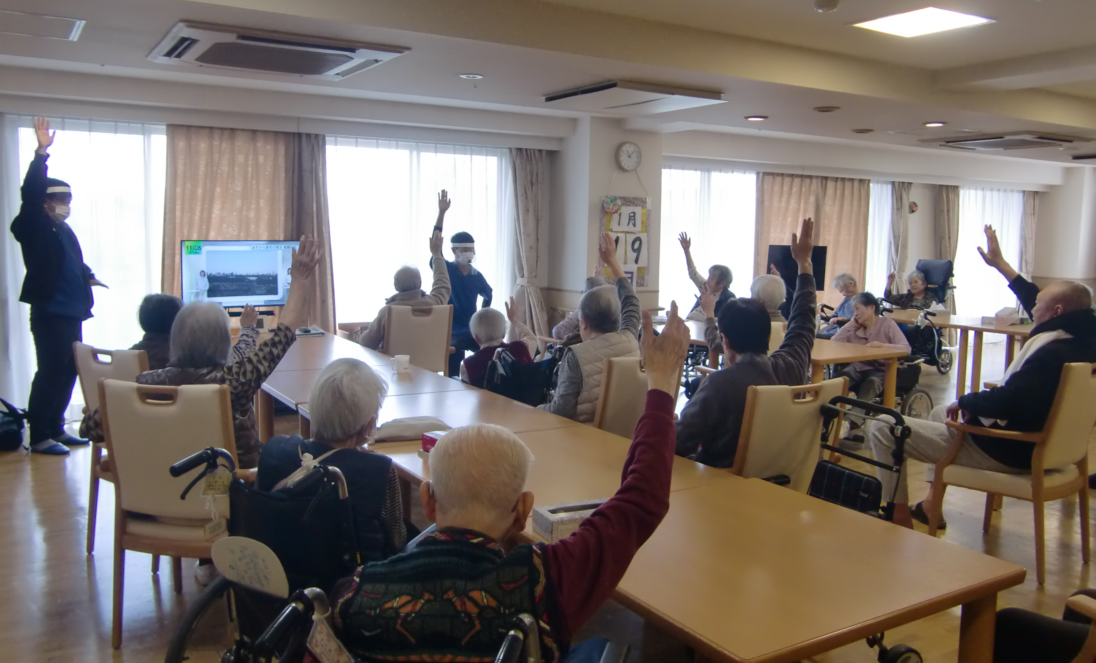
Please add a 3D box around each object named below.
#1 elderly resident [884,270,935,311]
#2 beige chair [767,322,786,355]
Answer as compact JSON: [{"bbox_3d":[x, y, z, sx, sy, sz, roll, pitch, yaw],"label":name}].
[{"bbox_3d":[3.747,-0.202,9.440,0.850,1.020,0.600,-3,8,-31],"label":"elderly resident"},{"bbox_3d":[1.277,0.395,5.566,0.540,0.930,0.580,-3,8,-31],"label":"beige chair"}]

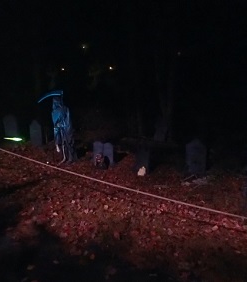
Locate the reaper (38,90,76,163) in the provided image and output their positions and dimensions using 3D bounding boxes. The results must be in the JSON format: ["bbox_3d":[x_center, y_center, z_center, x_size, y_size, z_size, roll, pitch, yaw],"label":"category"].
[{"bbox_3d":[-1.847,-0.392,7.500,0.850,1.950,0.620,3,7,25],"label":"reaper"}]

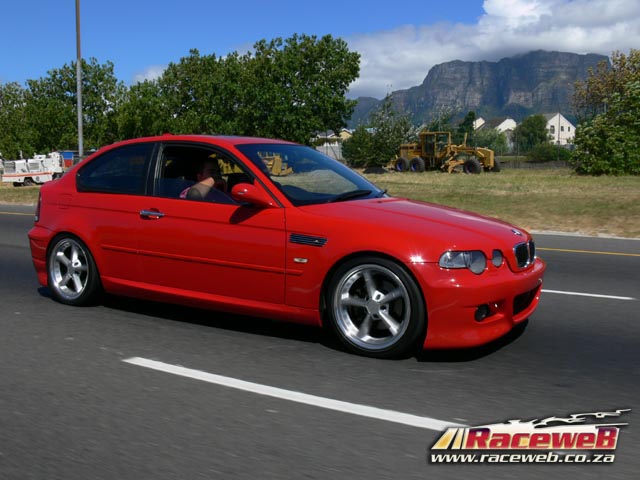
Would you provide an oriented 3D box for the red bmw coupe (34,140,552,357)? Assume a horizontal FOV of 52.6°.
[{"bbox_3d":[-0.418,-0.140,5.147,4.280,1.380,1.790,4,8,32],"label":"red bmw coupe"}]

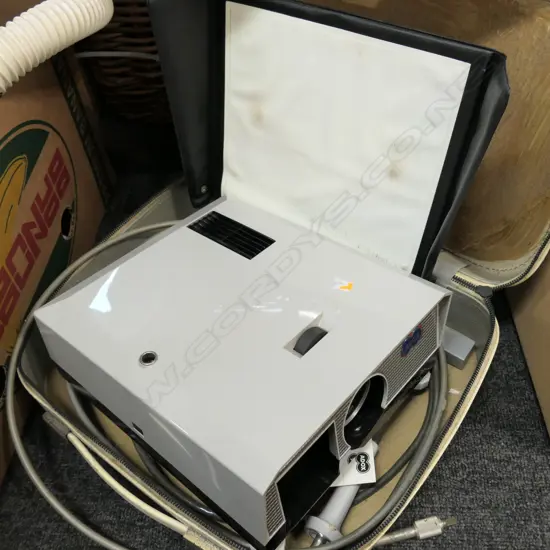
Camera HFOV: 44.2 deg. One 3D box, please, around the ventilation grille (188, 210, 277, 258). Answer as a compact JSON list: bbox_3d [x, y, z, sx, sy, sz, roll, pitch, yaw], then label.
[{"bbox_3d":[-0.049,-0.042,0.751,0.104,0.010,0.038,27,51,37],"label":"ventilation grille"}]

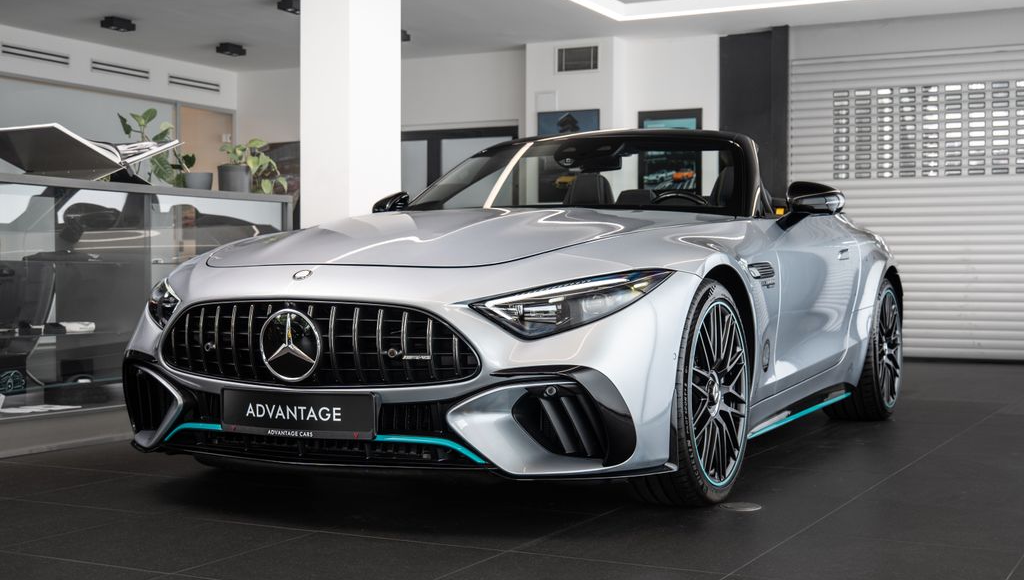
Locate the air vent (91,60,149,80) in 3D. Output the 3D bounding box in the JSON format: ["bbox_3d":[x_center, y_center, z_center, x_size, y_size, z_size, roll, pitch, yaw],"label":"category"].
[{"bbox_3d":[-3.753,-2.105,12.276,0.030,0.110,0.770,0,1,28],"label":"air vent"}]

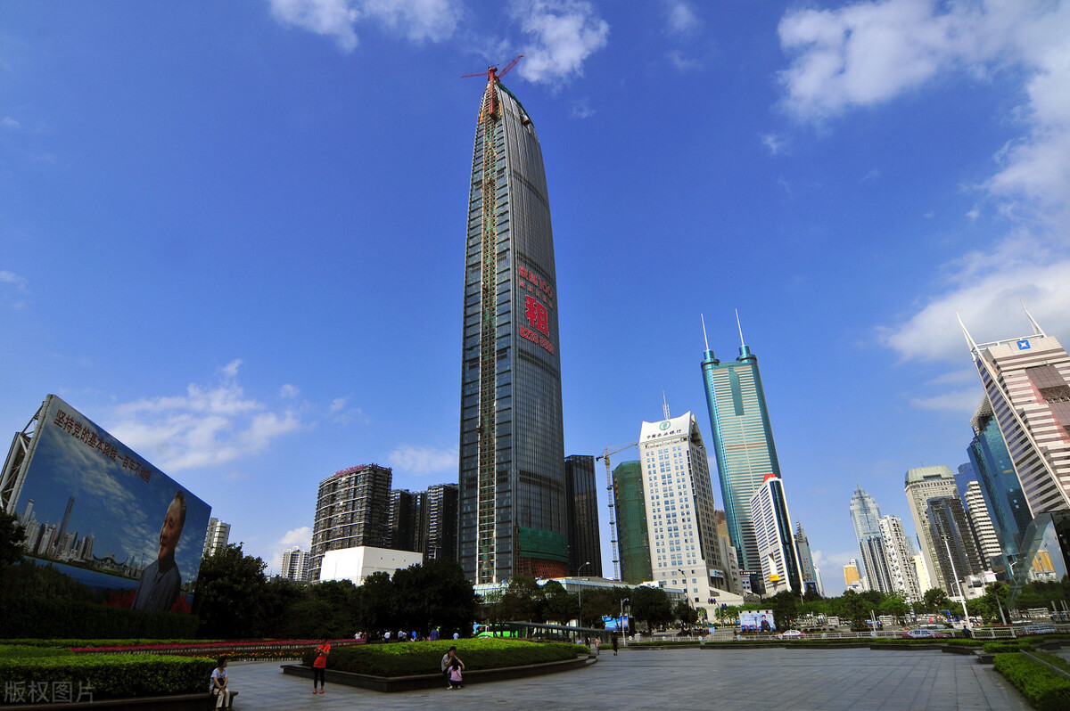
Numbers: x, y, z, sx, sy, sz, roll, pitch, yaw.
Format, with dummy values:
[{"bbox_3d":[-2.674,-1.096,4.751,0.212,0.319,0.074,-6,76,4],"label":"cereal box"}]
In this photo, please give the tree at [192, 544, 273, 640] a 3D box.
[{"bbox_3d":[-35.760,27.780,63.590,8.300,10.470,8.300,12,-29,-25],"label":"tree"}]

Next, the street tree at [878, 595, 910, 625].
[{"bbox_3d":[93.220,66.560,138.850,7.200,7.080,7.200,-15,-30,28],"label":"street tree"}]

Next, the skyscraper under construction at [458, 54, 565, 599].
[{"bbox_3d":[-14.330,-44.870,407.730,41.810,442.000,56.160,-17,-30,30],"label":"skyscraper under construction"}]

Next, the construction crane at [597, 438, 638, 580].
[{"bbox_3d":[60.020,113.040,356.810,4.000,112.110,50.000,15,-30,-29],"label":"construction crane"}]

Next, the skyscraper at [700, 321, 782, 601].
[{"bbox_3d":[262.160,111.040,667.170,66.000,384.000,36.000,-9,-27,16],"label":"skyscraper"}]

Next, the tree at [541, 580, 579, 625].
[{"bbox_3d":[4.890,50.100,106.740,7.800,9.830,7.800,-2,-26,2],"label":"tree"}]

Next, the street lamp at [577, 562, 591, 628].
[{"bbox_3d":[8.054,39.268,85.872,1.900,11.200,0.400,-2,-25,0],"label":"street lamp"}]

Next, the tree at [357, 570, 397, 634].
[{"bbox_3d":[-19.079,30.202,64.377,5.200,8.000,5.200,-2,-25,0],"label":"tree"}]

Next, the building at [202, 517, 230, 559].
[{"bbox_3d":[-199.185,137.265,325.637,14.000,72.000,14.000,-17,-29,29],"label":"building"}]

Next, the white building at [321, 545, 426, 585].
[{"bbox_3d":[-66.212,98.189,217.388,23.000,34.600,31.000,-17,-29,29],"label":"white building"}]

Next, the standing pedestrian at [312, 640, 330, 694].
[{"bbox_3d":[-7.037,10.274,17.718,0.360,1.580,0.470,18,-32,-36],"label":"standing pedestrian"}]

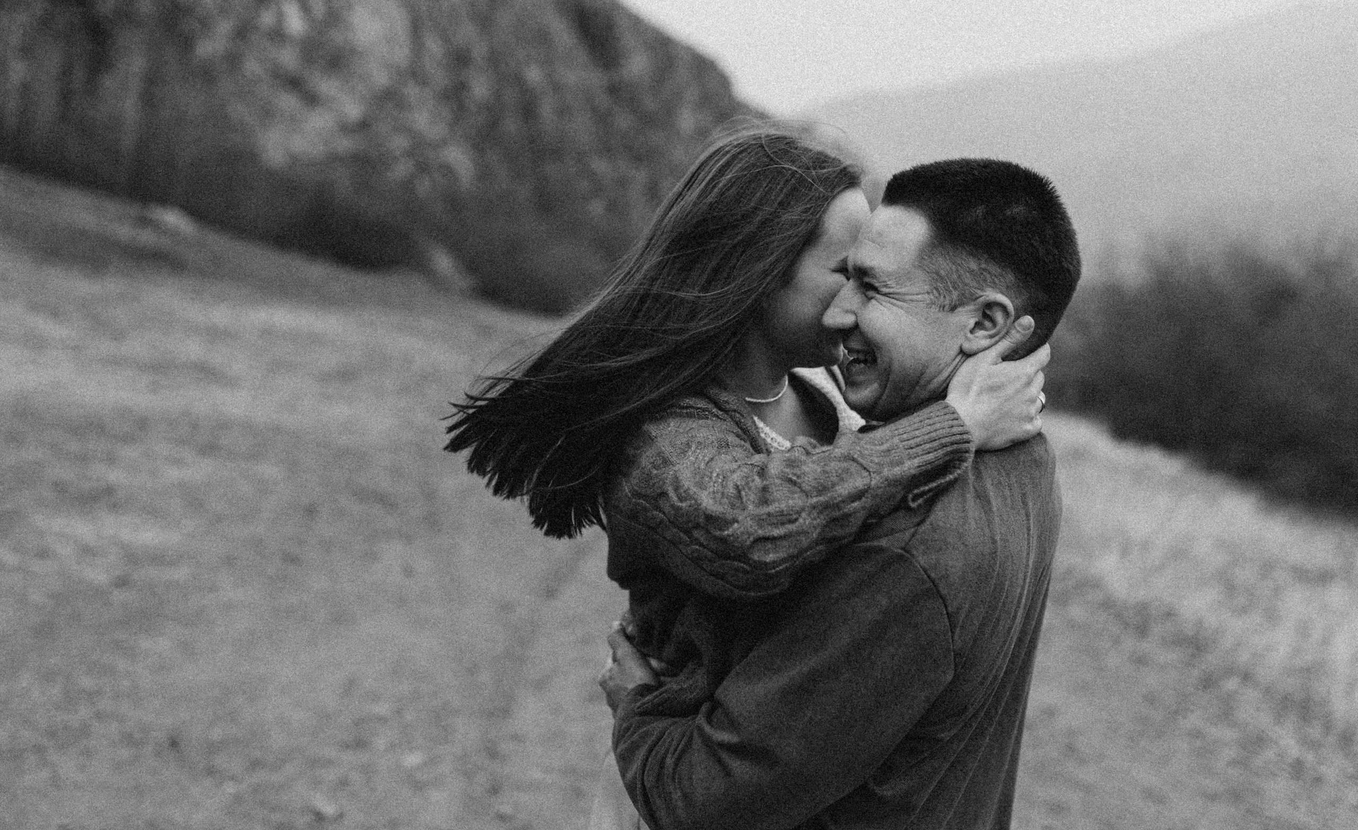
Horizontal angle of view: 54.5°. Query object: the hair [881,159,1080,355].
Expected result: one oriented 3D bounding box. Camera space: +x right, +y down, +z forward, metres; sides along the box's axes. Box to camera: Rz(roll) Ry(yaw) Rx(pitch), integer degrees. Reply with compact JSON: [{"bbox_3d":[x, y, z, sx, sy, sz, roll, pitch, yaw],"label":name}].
[{"bbox_3d":[0.278,-0.145,1.210,0.190,0.178,0.168,10,1,7],"label":"hair"}]

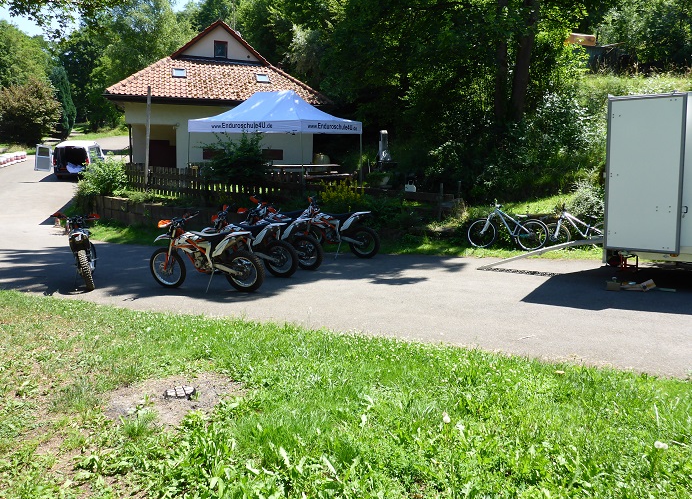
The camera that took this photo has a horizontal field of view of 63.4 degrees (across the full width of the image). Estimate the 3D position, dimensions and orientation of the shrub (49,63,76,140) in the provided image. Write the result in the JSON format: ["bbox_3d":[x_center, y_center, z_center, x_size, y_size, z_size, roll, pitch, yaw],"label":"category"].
[{"bbox_3d":[-27.352,-14.183,54.000,2.700,7.400,2.700,-4,13,-24],"label":"shrub"}]

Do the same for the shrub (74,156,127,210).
[{"bbox_3d":[-6.886,-1.851,15.700,1.420,1.500,1.400,-4,12,-22],"label":"shrub"}]

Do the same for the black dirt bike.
[{"bbox_3d":[-4.623,-0.029,9.523,0.840,1.180,2.080,-4,12,-22],"label":"black dirt bike"}]

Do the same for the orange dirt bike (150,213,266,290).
[{"bbox_3d":[-2.203,0.066,8.618,2.100,1.200,0.820,5,14,22],"label":"orange dirt bike"}]

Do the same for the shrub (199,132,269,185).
[{"bbox_3d":[-3.055,-2.403,15.200,1.800,1.600,1.600,2,12,0],"label":"shrub"}]

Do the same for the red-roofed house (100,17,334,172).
[{"bbox_3d":[-6.227,-7.245,26.589,8.958,6.224,9.500,-1,14,-18],"label":"red-roofed house"}]

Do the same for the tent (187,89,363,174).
[{"bbox_3d":[-2.219,-3.247,17.516,4.500,3.289,3.000,9,14,33],"label":"tent"}]

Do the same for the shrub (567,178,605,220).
[{"bbox_3d":[5.790,-1.179,13.200,1.150,1.050,1.000,2,12,0],"label":"shrub"}]

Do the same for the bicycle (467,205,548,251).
[{"bbox_3d":[3.300,-0.426,11.331,1.740,0.980,0.580,1,10,1],"label":"bicycle"}]

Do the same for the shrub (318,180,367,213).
[{"bbox_3d":[-0.082,-1.194,13.100,1.120,0.850,1.000,1,12,0],"label":"shrub"}]

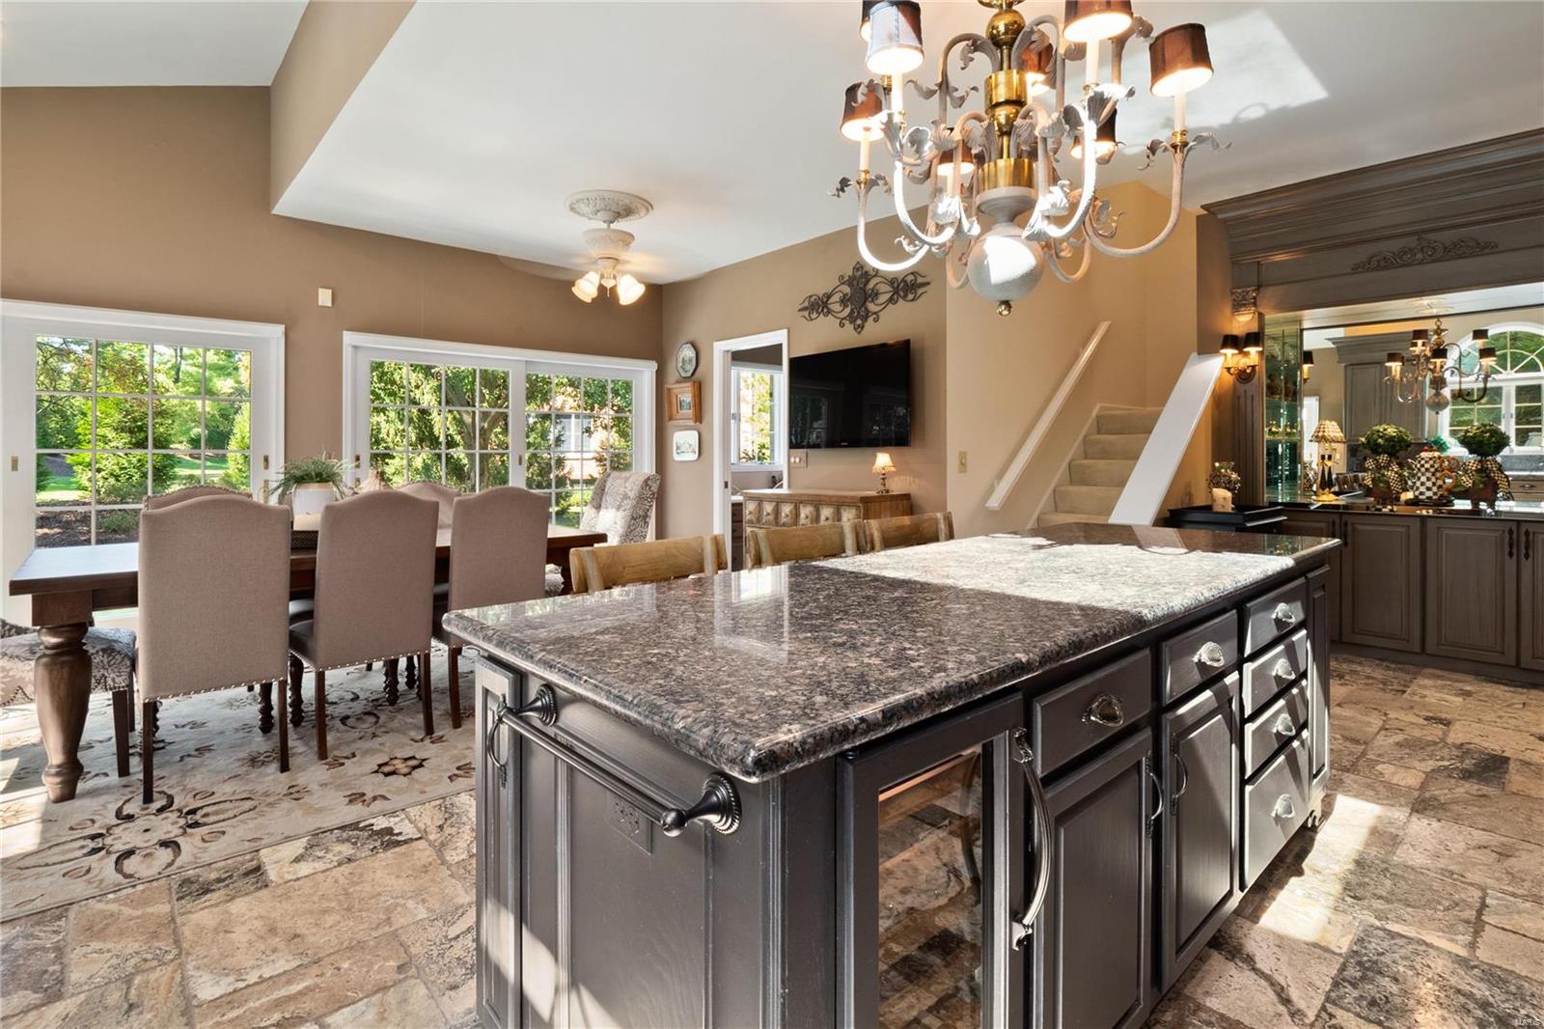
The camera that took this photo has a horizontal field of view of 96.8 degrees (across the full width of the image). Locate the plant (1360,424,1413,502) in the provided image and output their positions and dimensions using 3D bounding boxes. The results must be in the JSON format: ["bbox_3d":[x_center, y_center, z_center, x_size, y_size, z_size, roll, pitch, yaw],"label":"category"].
[{"bbox_3d":[4.130,-0.344,4.610,0.260,0.520,0.260,-4,5,-42],"label":"plant"}]

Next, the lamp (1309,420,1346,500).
[{"bbox_3d":[3.620,-0.348,4.480,0.185,0.520,0.185,-3,5,-41],"label":"lamp"}]

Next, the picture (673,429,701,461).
[{"bbox_3d":[-0.730,-0.586,5.850,0.030,0.260,0.340,-4,5,-42],"label":"picture"}]

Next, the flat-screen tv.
[{"bbox_3d":[0.480,-0.742,4.420,0.070,0.630,1.030,-4,5,-42],"label":"flat-screen tv"}]

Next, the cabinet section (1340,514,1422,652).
[{"bbox_3d":[3.710,0.375,4.170,0.345,0.750,0.550,3,4,44],"label":"cabinet section"}]

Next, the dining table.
[{"bbox_3d":[-2.267,0.528,3.670,2.330,0.790,1.150,-4,5,-42],"label":"dining table"}]

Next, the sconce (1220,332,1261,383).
[{"bbox_3d":[3.090,-1.030,4.500,0.170,0.330,0.240,-3,5,-41],"label":"sconce"}]

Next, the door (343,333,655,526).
[{"bbox_3d":[-2.160,-0.370,5.920,2.620,2.110,0.140,-3,5,-40],"label":"door"}]

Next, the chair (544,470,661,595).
[{"bbox_3d":[-1.234,0.277,4.583,0.680,1.110,0.540,-4,5,-42],"label":"chair"}]

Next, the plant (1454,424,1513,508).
[{"bbox_3d":[4.030,-0.275,3.890,0.230,0.470,0.240,-3,5,-41],"label":"plant"}]

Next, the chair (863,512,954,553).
[{"bbox_3d":[0.765,0.507,2.760,0.540,0.980,0.550,-3,4,-44],"label":"chair"}]

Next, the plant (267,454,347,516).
[{"bbox_3d":[-2.180,-0.100,3.220,0.310,0.330,0.300,-3,5,-42],"label":"plant"}]

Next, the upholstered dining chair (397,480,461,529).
[{"bbox_3d":[-2.270,0.304,4.630,0.480,1.070,0.620,-4,5,-42],"label":"upholstered dining chair"}]

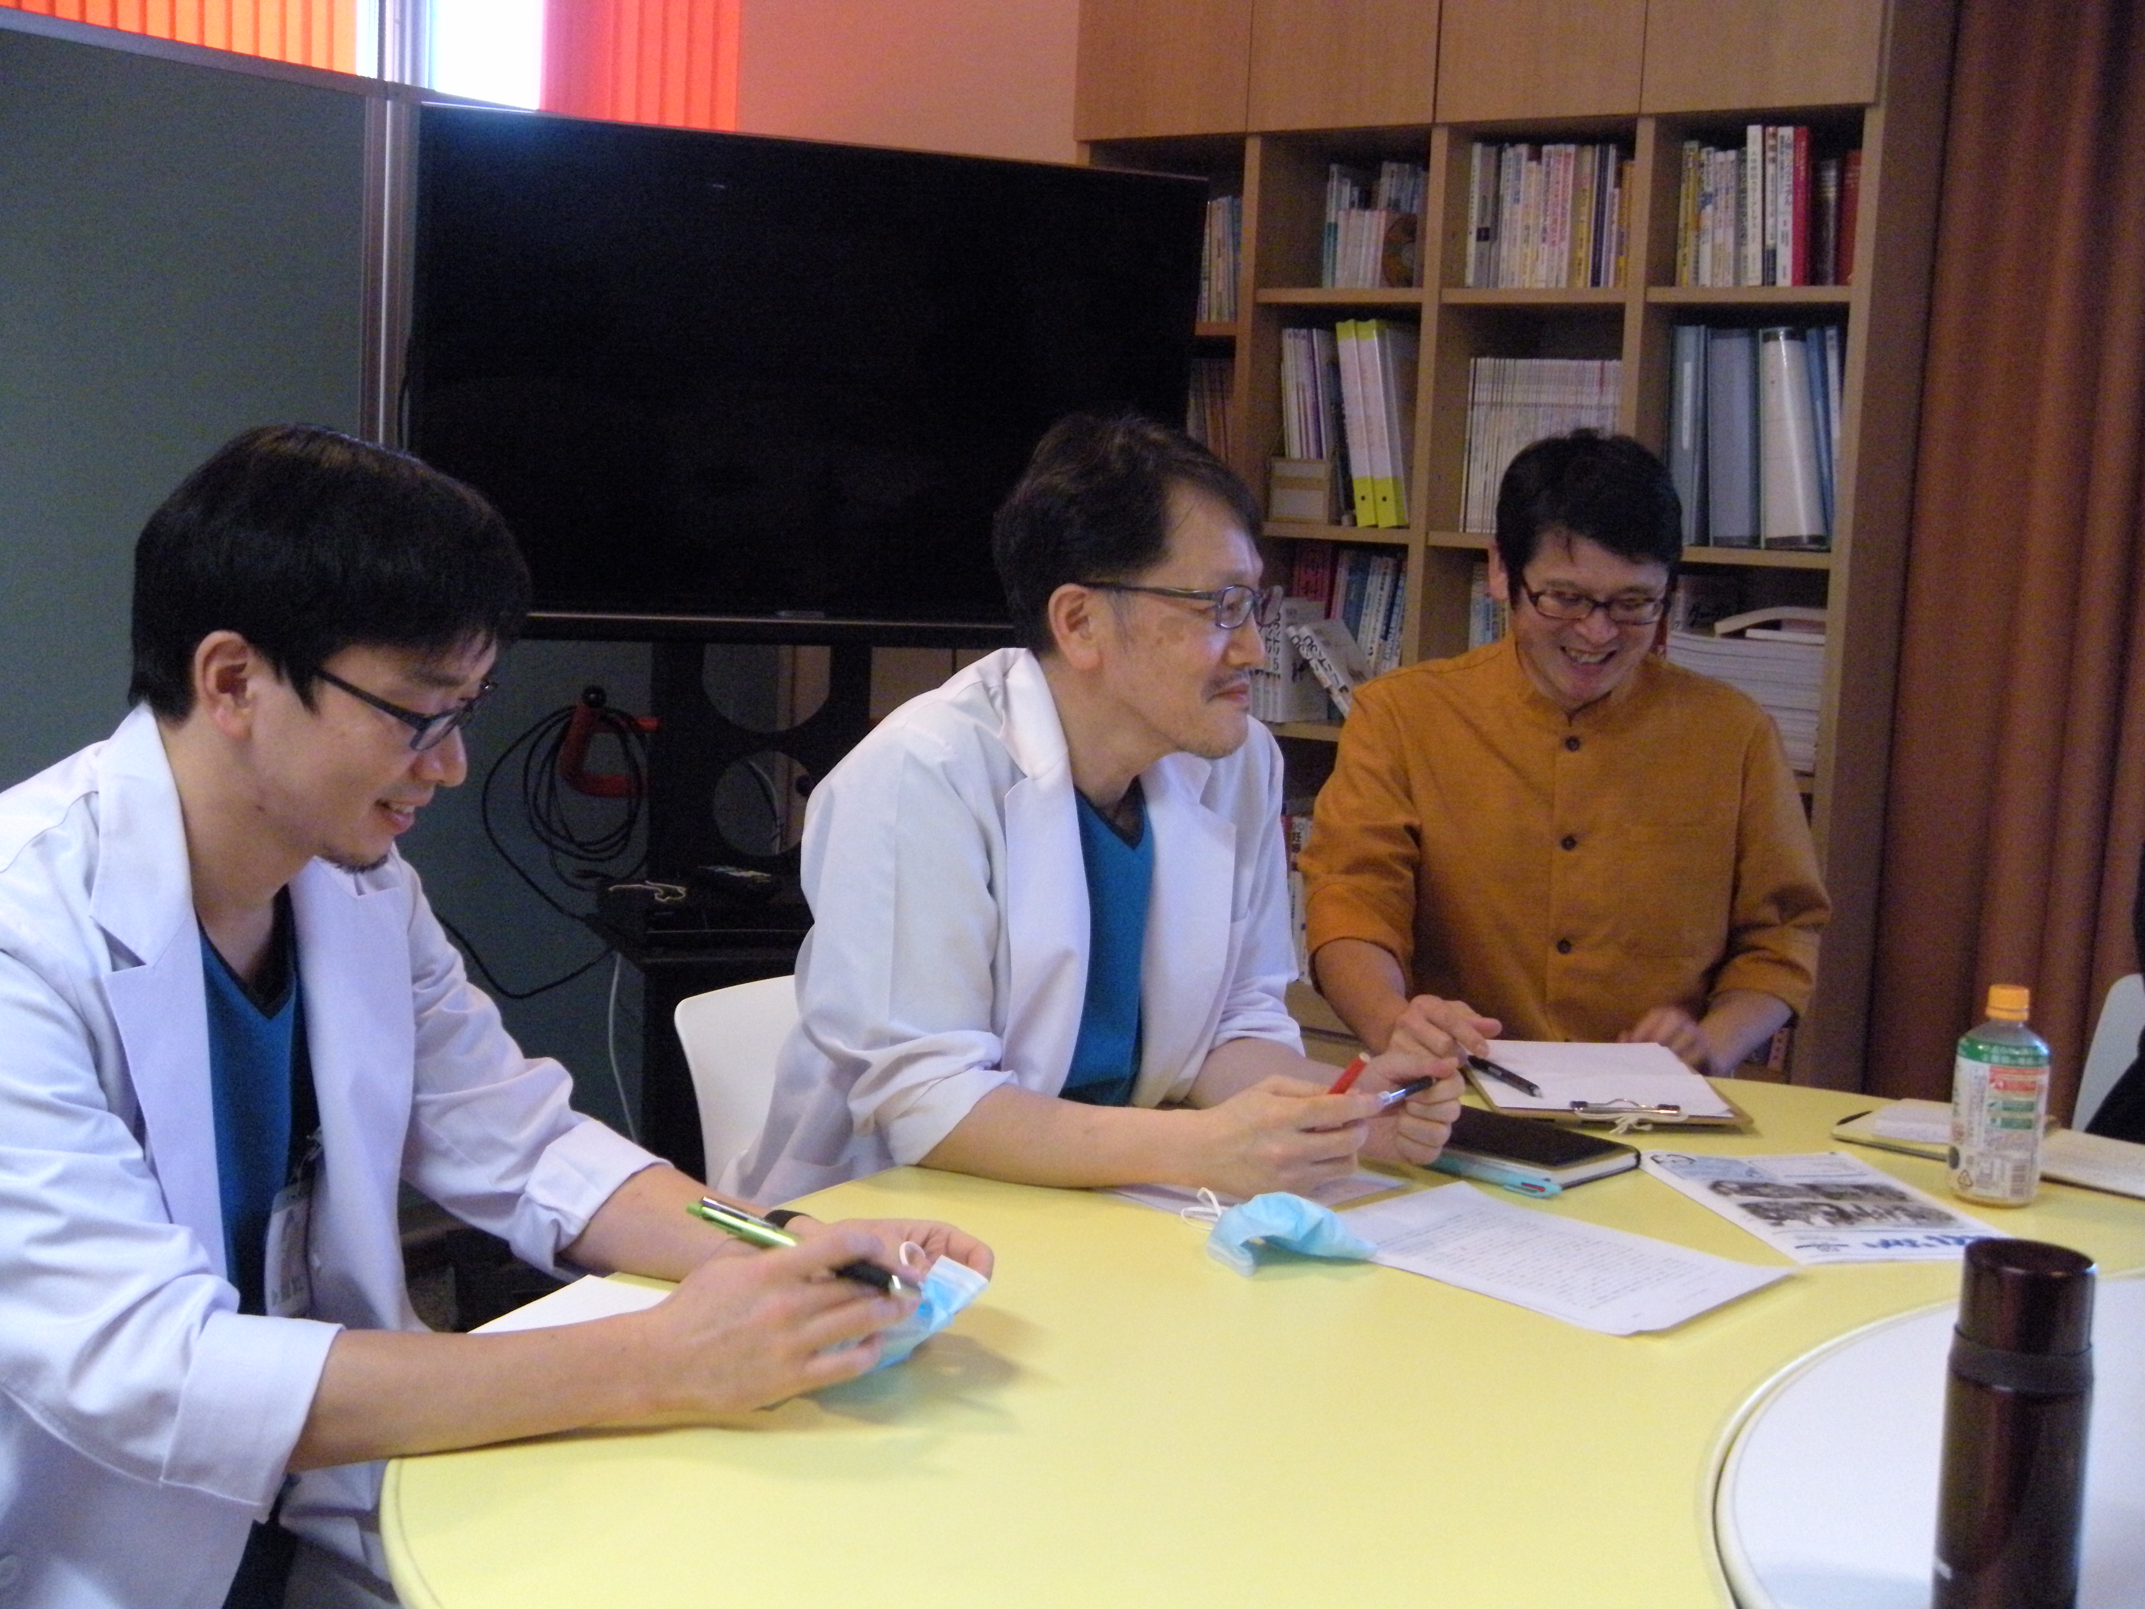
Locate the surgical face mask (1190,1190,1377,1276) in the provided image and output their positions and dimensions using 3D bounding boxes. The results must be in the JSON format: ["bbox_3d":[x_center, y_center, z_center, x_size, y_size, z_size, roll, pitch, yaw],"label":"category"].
[{"bbox_3d":[0.147,0.293,1.887,0.125,0.038,0.092,3,7,0],"label":"surgical face mask"}]

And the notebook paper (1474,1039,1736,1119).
[{"bbox_3d":[0.467,0.242,2.461,0.210,0.008,0.295,3,7,0],"label":"notebook paper"}]

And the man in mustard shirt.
[{"bbox_3d":[0.453,0.276,2.724,0.510,1.286,0.640,4,8,4],"label":"man in mustard shirt"}]

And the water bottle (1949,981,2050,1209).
[{"bbox_3d":[0.730,0.228,2.133,0.070,0.164,0.070,3,7,0],"label":"water bottle"}]

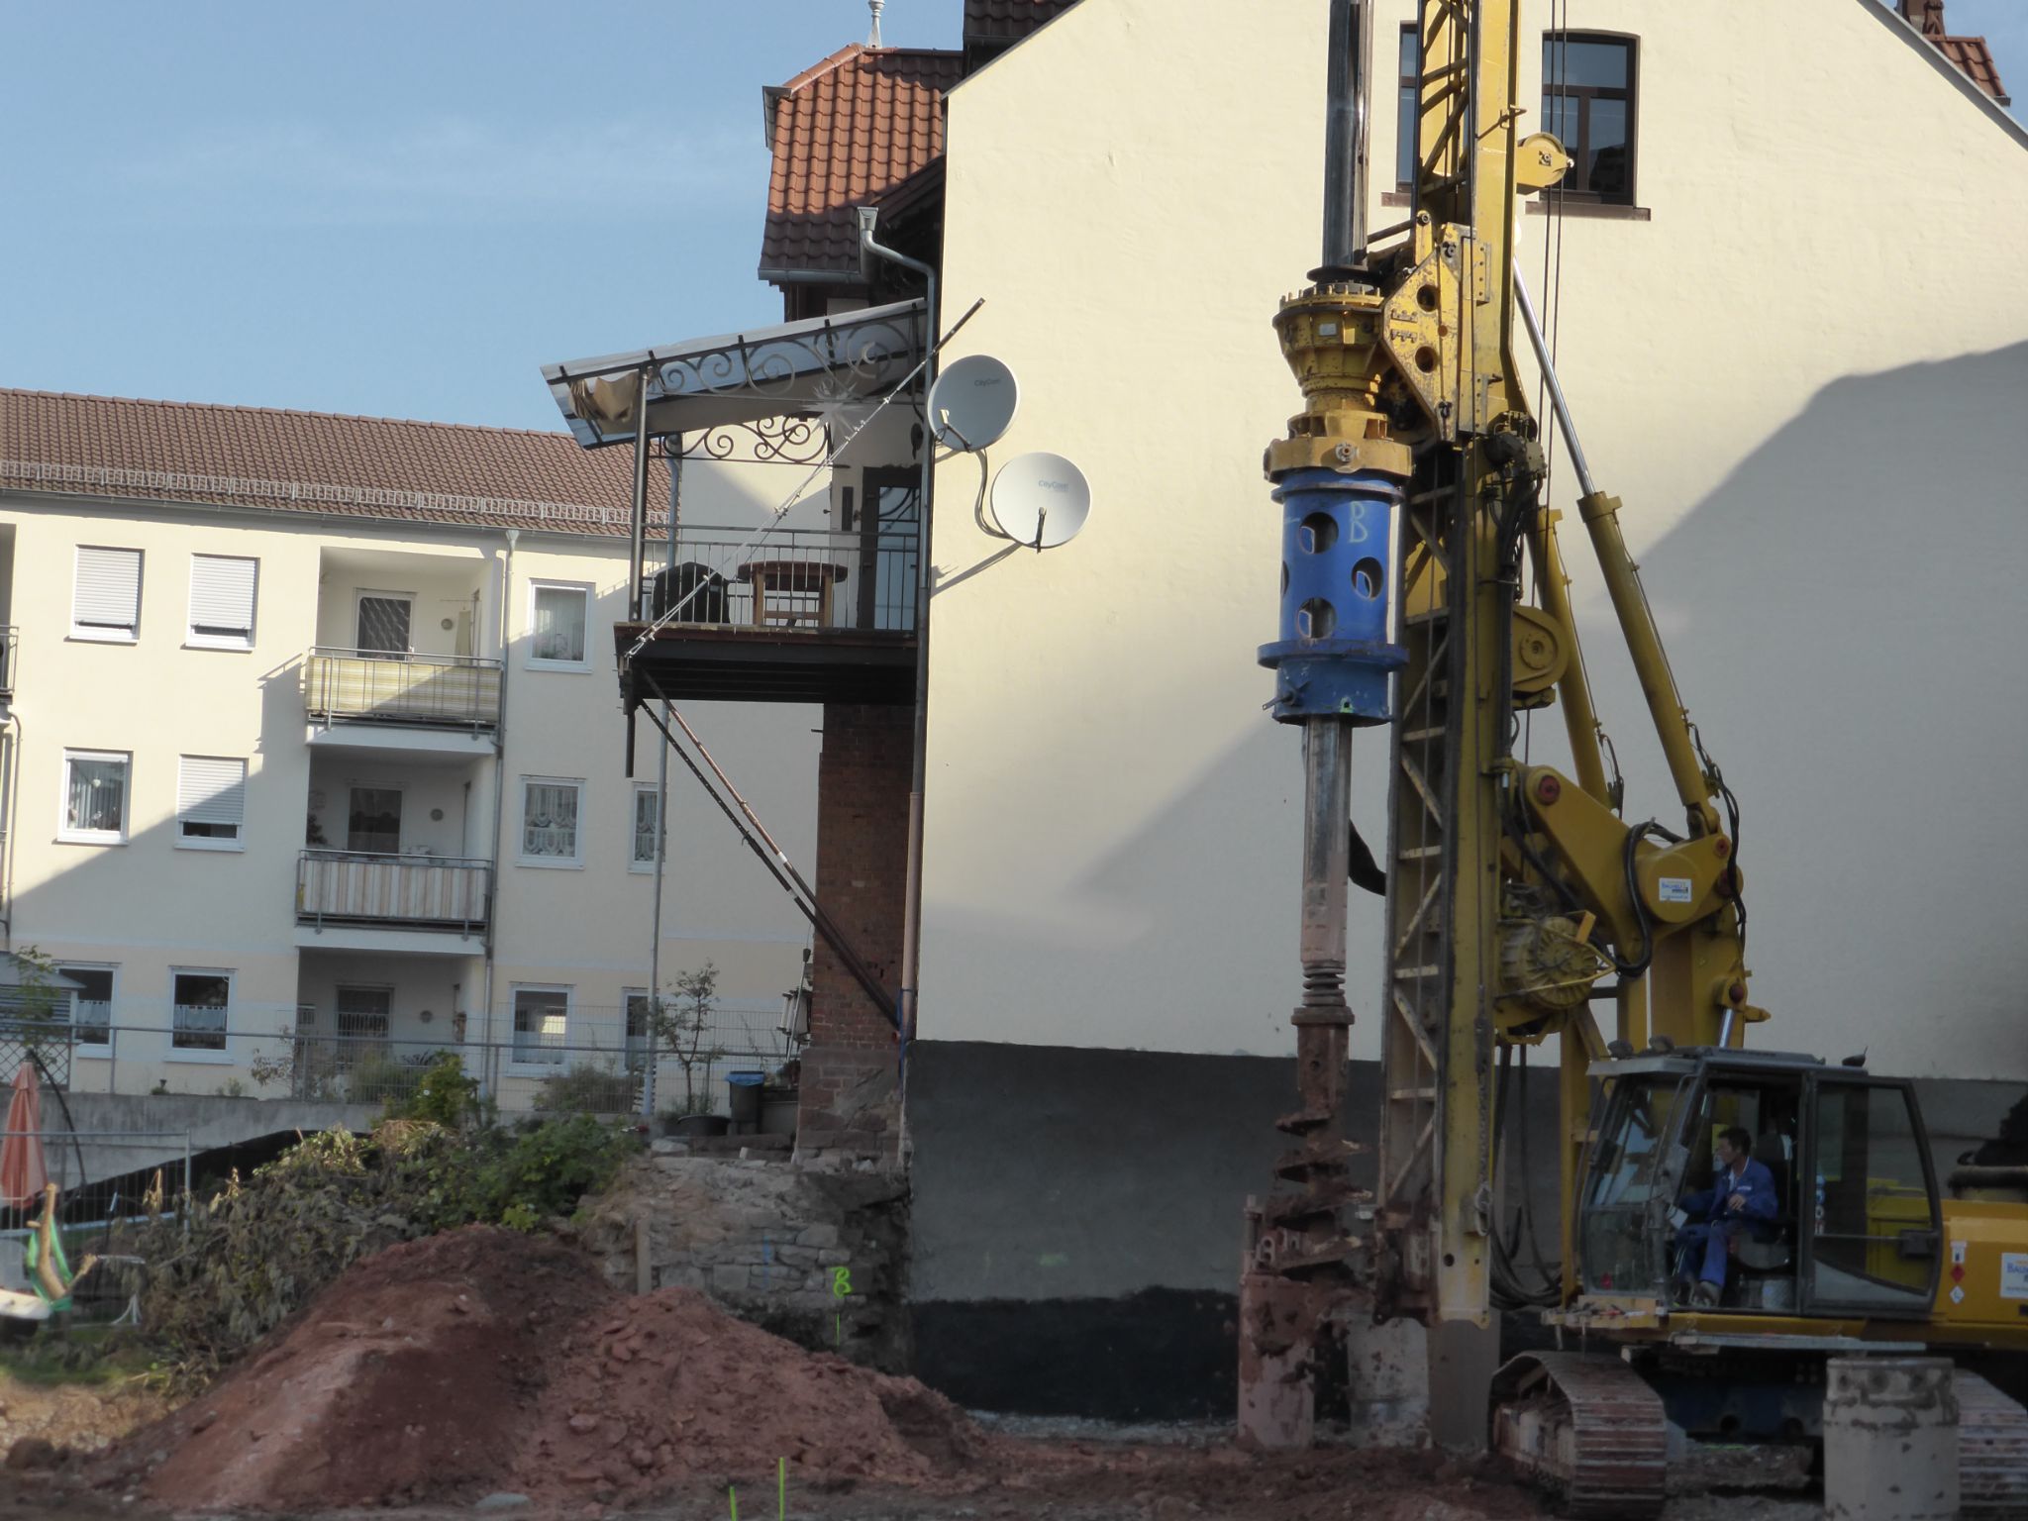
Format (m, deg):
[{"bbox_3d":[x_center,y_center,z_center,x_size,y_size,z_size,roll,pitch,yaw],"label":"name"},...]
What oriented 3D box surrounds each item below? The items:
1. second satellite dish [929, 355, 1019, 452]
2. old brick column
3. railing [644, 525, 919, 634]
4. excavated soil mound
[{"bbox_3d":[-0.397,-3.192,38.393,0.860,0.870,0.450,-1,-6,26],"label":"second satellite dish"},{"bbox_3d":[-1.541,1.659,41.947,1.000,4.400,0.750,2,-6,-4],"label":"old brick column"},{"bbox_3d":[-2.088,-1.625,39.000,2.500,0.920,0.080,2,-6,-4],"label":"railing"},{"bbox_3d":[-3.131,3.855,27.849,5.600,1.650,4.200,3,-6,-8],"label":"excavated soil mound"}]

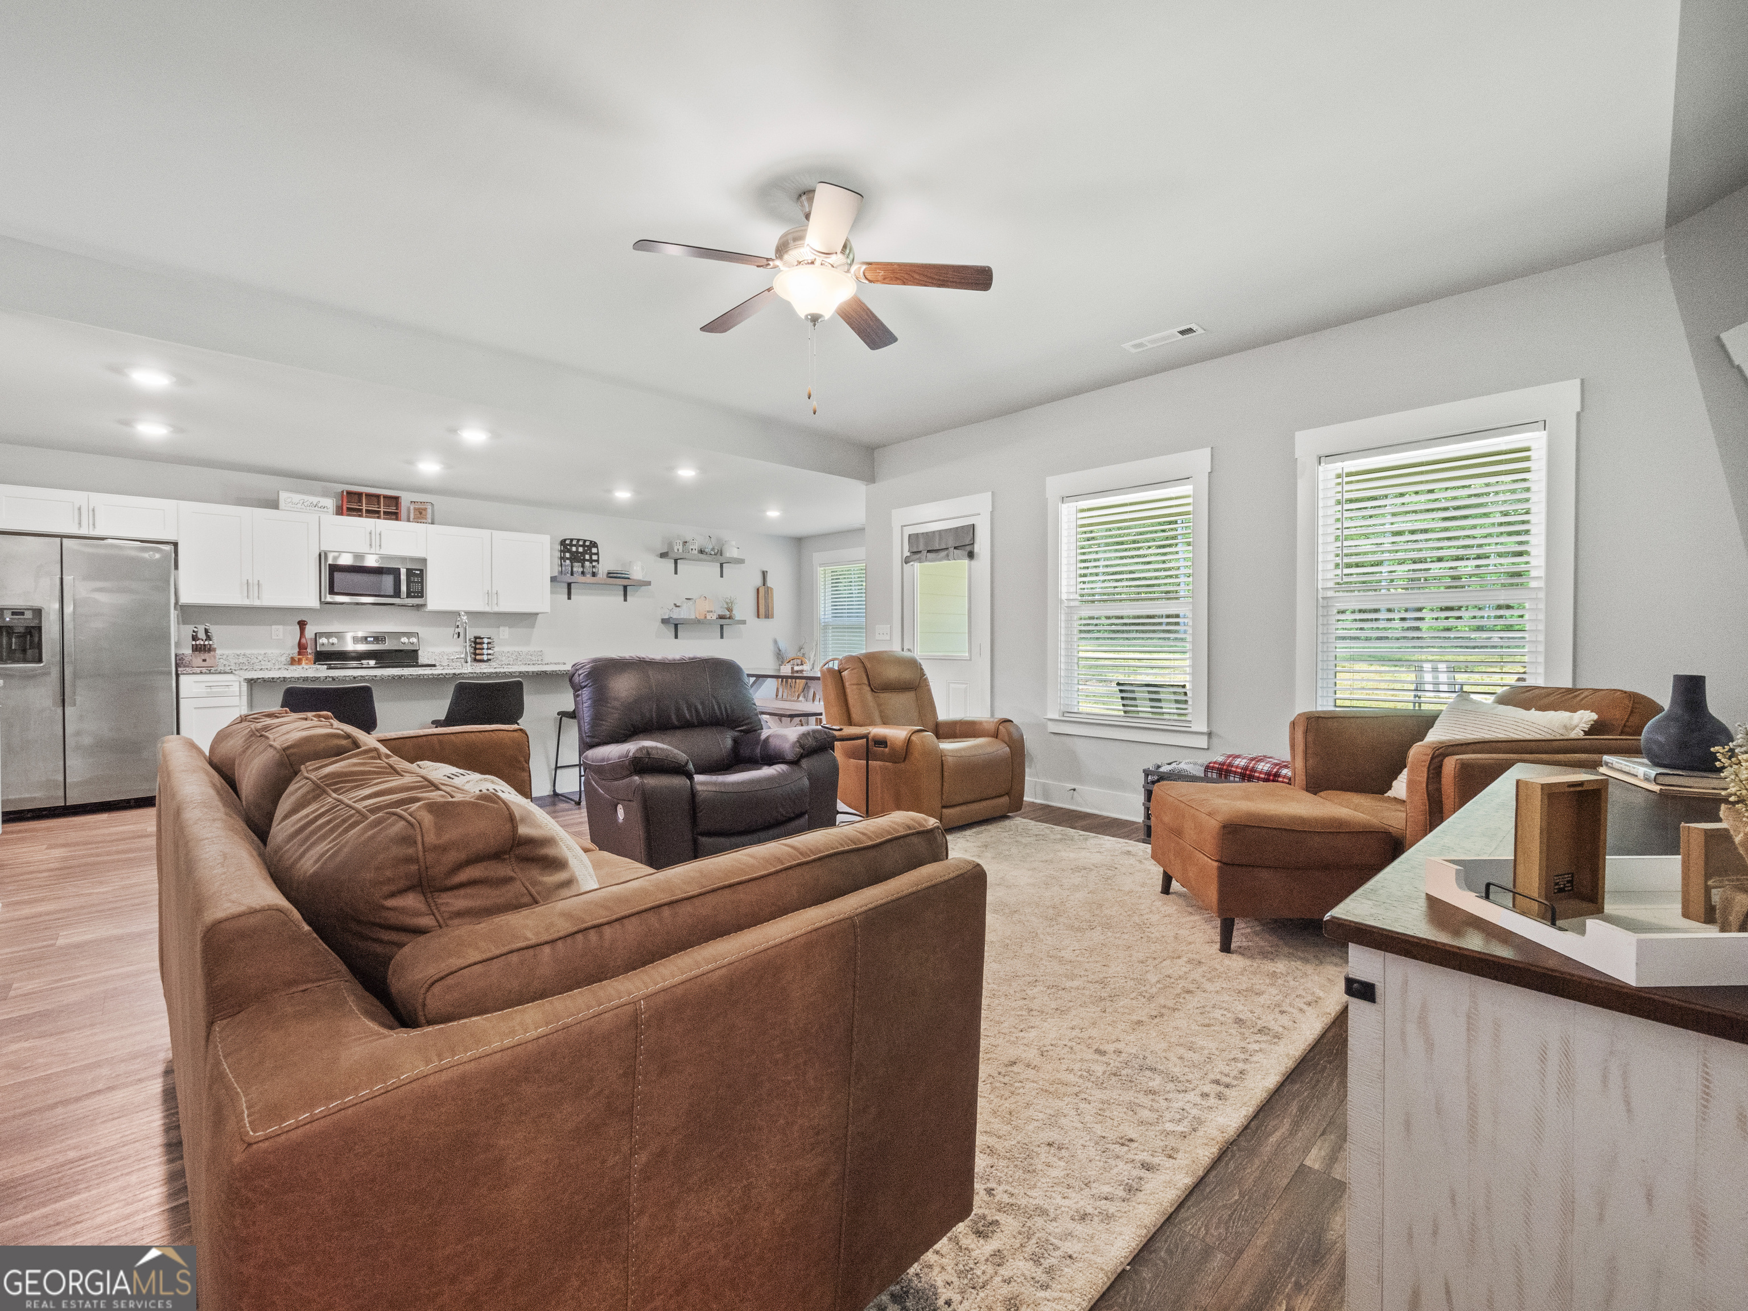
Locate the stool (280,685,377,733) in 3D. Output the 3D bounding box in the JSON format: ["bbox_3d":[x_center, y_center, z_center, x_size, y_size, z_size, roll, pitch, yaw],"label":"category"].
[{"bbox_3d":[-3.073,0.604,3.979,0.430,0.880,0.490,-2,2,-44],"label":"stool"}]

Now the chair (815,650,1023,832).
[{"bbox_3d":[0.307,0.490,4.705,0.880,1.030,1.100,-1,2,-36],"label":"chair"}]

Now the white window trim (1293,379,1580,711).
[{"bbox_3d":[2.605,-0.306,3.381,0.060,1.734,1.065,-2,2,-44],"label":"white window trim"}]

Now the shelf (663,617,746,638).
[{"bbox_3d":[-2.023,-0.308,8.515,1.040,0.240,0.200,-2,2,-44],"label":"shelf"}]

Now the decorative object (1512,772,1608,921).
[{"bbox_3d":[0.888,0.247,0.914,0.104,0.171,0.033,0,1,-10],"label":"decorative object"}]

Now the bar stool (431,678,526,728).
[{"bbox_3d":[-2.531,0.588,4.530,0.490,0.865,0.455,1,2,45],"label":"bar stool"}]

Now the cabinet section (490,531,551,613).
[{"bbox_3d":[-3.561,-0.807,7.057,0.543,0.766,0.320,-1,2,-44],"label":"cabinet section"}]

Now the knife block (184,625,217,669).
[{"bbox_3d":[-5.063,-0.072,5.343,0.140,0.330,0.220,-2,2,-44],"label":"knife block"}]

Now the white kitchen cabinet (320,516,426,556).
[{"bbox_3d":[-4.440,-1.017,6.244,0.325,0.296,0.769,1,2,45],"label":"white kitchen cabinet"}]

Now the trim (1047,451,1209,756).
[{"bbox_3d":[1.524,-0.327,4.370,1.062,1.699,0.060,1,2,45],"label":"trim"}]

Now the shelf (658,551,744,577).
[{"bbox_3d":[-2.030,-1.063,8.488,1.040,0.250,0.200,-2,2,-44],"label":"shelf"}]

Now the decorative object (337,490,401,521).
[{"bbox_3d":[-4.437,-1.290,6.253,0.100,0.250,0.421,1,2,45],"label":"decorative object"}]

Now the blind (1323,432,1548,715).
[{"bbox_3d":[2.597,-0.299,3.361,0.846,1.433,0.055,1,2,45],"label":"blind"}]

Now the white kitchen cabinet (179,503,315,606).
[{"bbox_3d":[-5.004,-0.767,5.681,0.325,0.767,0.834,1,2,45],"label":"white kitchen cabinet"}]

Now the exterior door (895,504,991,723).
[{"bbox_3d":[0.520,-0.040,5.539,0.080,2.080,0.900,-2,2,-44],"label":"exterior door"}]

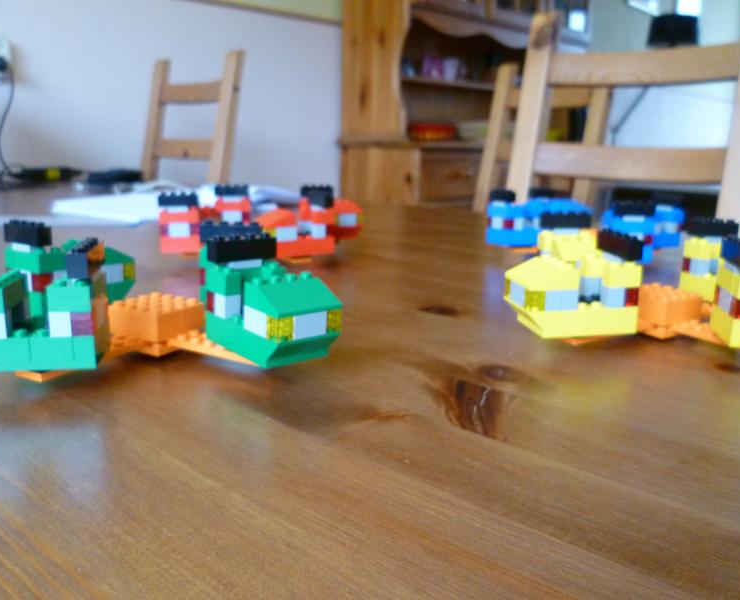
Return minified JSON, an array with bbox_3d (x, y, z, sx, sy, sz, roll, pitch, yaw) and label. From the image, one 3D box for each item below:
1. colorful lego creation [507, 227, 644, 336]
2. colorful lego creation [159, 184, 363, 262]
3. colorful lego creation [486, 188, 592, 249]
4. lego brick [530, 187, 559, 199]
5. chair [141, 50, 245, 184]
[{"bbox_3d":[0.099,-0.009,0.340,0.056,0.046,0.032,-1,14,-10],"label":"colorful lego creation"},{"bbox_3d":[-0.093,-0.068,0.592,0.156,0.055,0.152,3,14,8],"label":"colorful lego creation"},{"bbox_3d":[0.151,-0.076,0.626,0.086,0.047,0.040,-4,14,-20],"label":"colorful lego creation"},{"bbox_3d":[0.168,-0.103,0.663,0.008,0.011,0.032,-4,14,-21],"label":"lego brick"},{"bbox_3d":[-0.568,-0.060,1.655,0.395,1.035,0.480,12,17,39],"label":"chair"}]

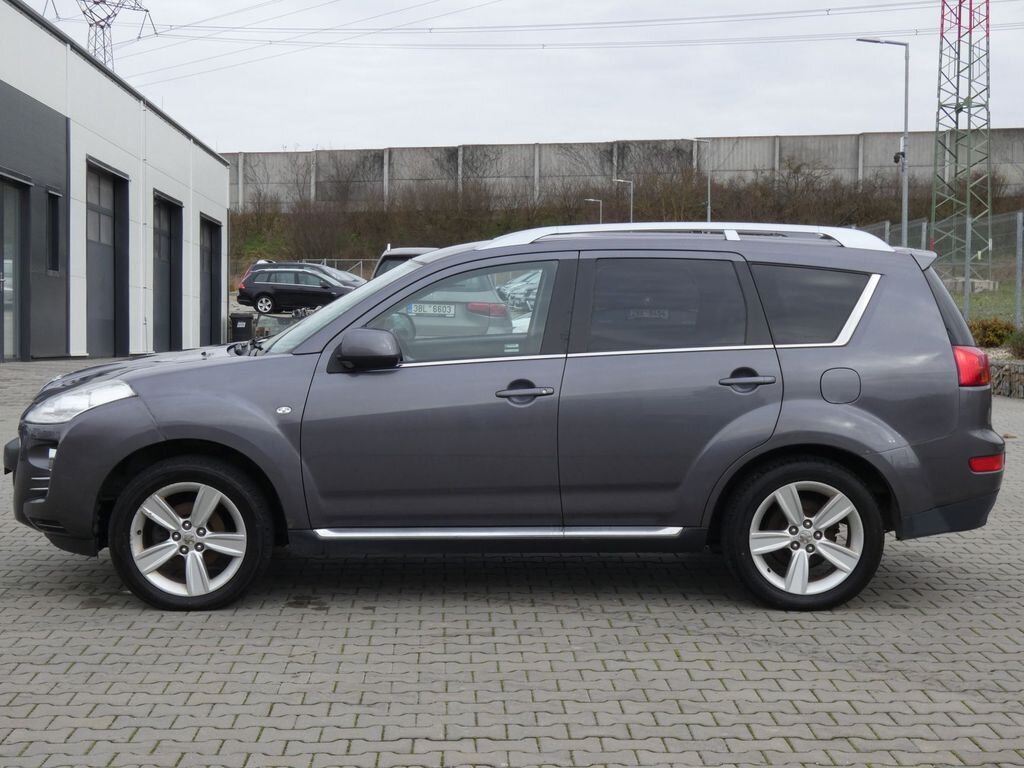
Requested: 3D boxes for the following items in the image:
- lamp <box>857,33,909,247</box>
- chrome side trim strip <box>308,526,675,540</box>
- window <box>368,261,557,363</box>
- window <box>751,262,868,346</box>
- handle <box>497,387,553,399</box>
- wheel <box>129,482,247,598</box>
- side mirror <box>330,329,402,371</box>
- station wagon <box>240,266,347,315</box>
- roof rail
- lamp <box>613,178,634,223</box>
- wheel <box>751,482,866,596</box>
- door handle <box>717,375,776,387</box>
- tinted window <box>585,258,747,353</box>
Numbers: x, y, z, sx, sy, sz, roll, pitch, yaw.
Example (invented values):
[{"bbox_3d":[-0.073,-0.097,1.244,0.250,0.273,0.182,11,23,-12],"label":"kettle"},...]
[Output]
[{"bbox_3d":[6.735,-3.745,28.500,0.960,5.100,0.250,0,2,-2],"label":"lamp"},{"bbox_3d":[-0.059,0.646,6.790,1.590,0.060,0.080,0,5,0],"label":"chrome side trim strip"},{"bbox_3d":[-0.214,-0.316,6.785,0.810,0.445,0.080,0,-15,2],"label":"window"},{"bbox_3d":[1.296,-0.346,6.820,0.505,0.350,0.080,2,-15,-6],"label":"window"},{"bbox_3d":[0.058,0.035,6.715,0.248,0.042,0.052,0,4,1],"label":"handle"},{"bbox_3d":[-1.396,0.663,6.870,0.495,0.495,0.200,0,5,-3],"label":"wheel"},{"bbox_3d":[-0.613,-0.142,6.650,0.280,0.185,0.230,0,5,0],"label":"side mirror"},{"bbox_3d":[-6.870,-3.070,53.100,4.680,1.500,1.820,0,2,0],"label":"station wagon"},{"bbox_3d":[0.771,-0.650,6.930,1.840,0.130,0.100,0,4,0],"label":"roof rail"},{"bbox_3d":[5.832,-7.662,82.000,1.080,6.100,0.220,0,2,0],"label":"lamp"},{"bbox_3d":[1.274,0.659,6.870,0.495,0.495,0.200,0,5,0],"label":"wheel"},{"bbox_3d":[1.009,-0.015,6.715,0.248,0.042,0.052,0,4,-1],"label":"door handle"},{"bbox_3d":[0.669,-0.341,6.815,0.700,0.420,0.050,0,-15,0],"label":"tinted window"}]

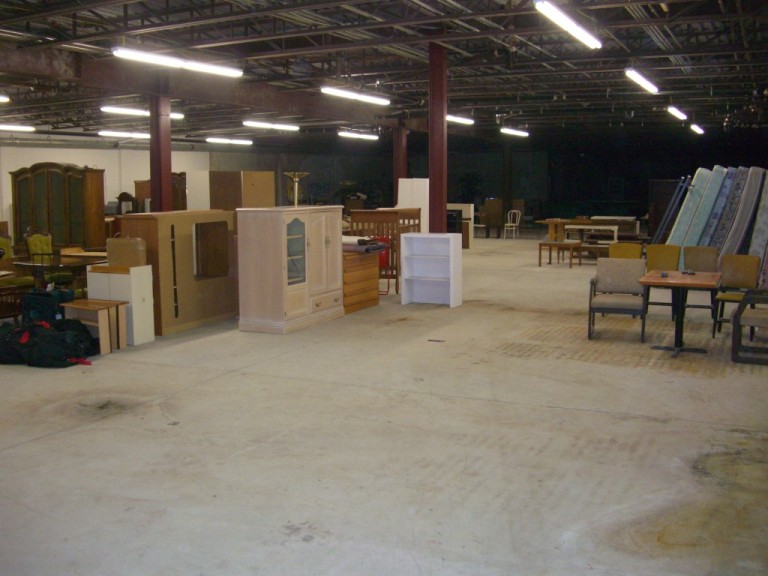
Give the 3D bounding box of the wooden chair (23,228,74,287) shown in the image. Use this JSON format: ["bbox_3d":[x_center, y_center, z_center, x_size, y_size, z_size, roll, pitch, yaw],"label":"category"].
[{"bbox_3d":[-4.500,-0.241,11.354,0.600,1.070,0.570,6,9,40],"label":"wooden chair"}]

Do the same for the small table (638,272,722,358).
[{"bbox_3d":[3.011,0.268,8.553,0.700,0.755,1.050,3,8,24],"label":"small table"}]

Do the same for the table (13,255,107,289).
[{"bbox_3d":[-3.930,0.045,10.330,1.180,0.750,1.180,3,8,26],"label":"table"}]

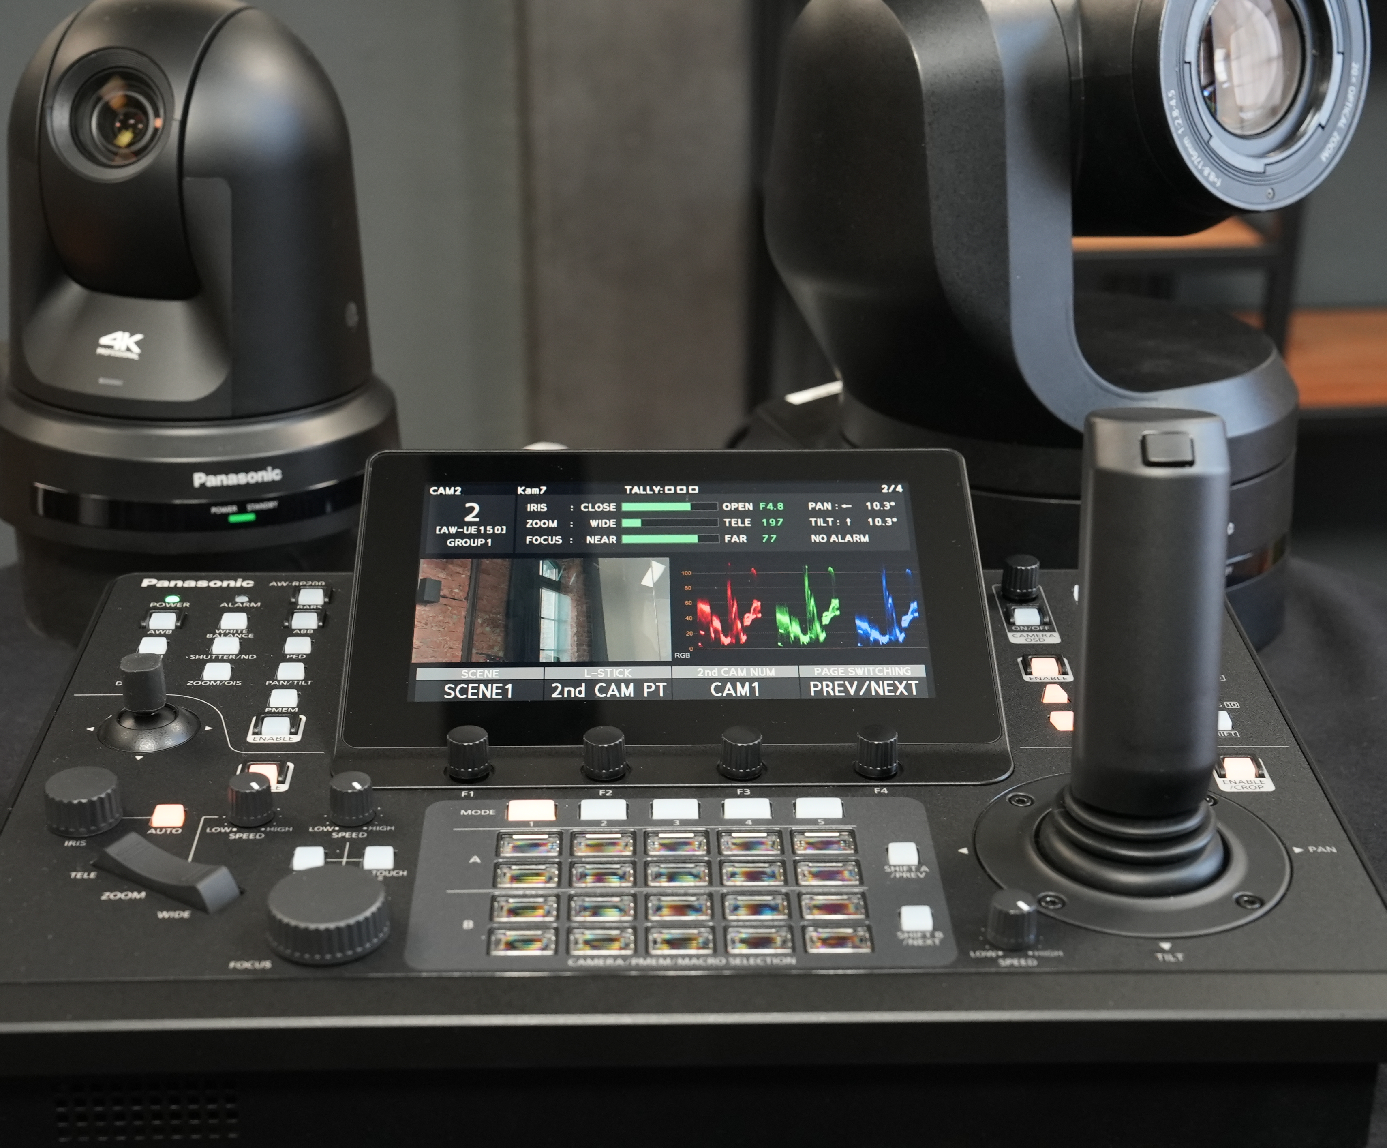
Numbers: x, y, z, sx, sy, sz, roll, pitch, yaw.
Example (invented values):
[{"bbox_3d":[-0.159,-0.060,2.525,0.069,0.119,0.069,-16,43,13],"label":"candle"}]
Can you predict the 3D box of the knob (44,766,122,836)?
[{"bbox_3d":[-0.164,0.061,0.630,0.019,0.010,0.019,0,25,-2],"label":"knob"}]

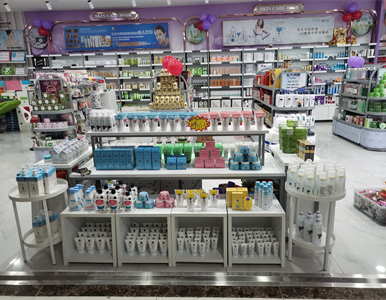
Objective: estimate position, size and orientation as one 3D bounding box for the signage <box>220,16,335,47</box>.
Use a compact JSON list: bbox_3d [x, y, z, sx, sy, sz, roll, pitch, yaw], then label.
[{"bbox_3d":[2.543,-3.524,8.943,3.240,0.690,0.060,-1,13,3],"label":"signage"}]

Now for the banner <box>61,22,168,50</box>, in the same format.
[{"bbox_3d":[-2.105,-3.109,8.317,2.934,0.654,0.054,-1,14,3],"label":"banner"}]

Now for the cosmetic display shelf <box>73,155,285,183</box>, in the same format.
[{"bbox_3d":[-0.112,0.137,2.561,1.628,0.054,0.603,-1,14,3],"label":"cosmetic display shelf"}]

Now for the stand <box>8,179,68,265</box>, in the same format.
[{"bbox_3d":[-1.152,0.554,2.327,0.402,0.557,0.402,-1,14,3],"label":"stand"}]

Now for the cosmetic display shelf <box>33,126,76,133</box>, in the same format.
[{"bbox_3d":[-2.345,-0.365,5.137,0.710,0.060,0.320,-2,13,-3],"label":"cosmetic display shelf"}]

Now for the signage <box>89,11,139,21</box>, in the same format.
[{"bbox_3d":[-2.111,-3.602,8.085,1.356,0.232,0.107,-1,14,3],"label":"signage"}]

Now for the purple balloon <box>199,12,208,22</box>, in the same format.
[{"bbox_3d":[0.321,-3.869,8.772,0.260,0.280,0.260,-1,13,3],"label":"purple balloon"}]

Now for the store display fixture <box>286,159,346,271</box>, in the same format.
[{"bbox_3d":[0.870,0.457,2.186,0.399,0.706,0.399,-1,14,3],"label":"store display fixture"}]

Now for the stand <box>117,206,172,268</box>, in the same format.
[{"bbox_3d":[-0.356,0.641,2.471,0.415,0.430,0.410,-1,13,3],"label":"stand"}]

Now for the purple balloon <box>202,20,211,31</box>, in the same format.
[{"bbox_3d":[0.362,-3.262,7.883,0.247,0.262,0.247,-1,14,3],"label":"purple balloon"}]

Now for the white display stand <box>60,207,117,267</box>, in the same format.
[{"bbox_3d":[-0.736,0.609,2.345,0.395,0.419,0.382,-1,14,3],"label":"white display stand"}]

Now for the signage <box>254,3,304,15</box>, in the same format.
[{"bbox_3d":[2.496,-4.090,8.720,1.460,0.280,0.100,-1,13,3],"label":"signage"}]

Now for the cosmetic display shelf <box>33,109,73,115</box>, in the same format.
[{"bbox_3d":[-2.361,-0.647,5.123,0.660,0.060,0.320,-2,13,-3],"label":"cosmetic display shelf"}]

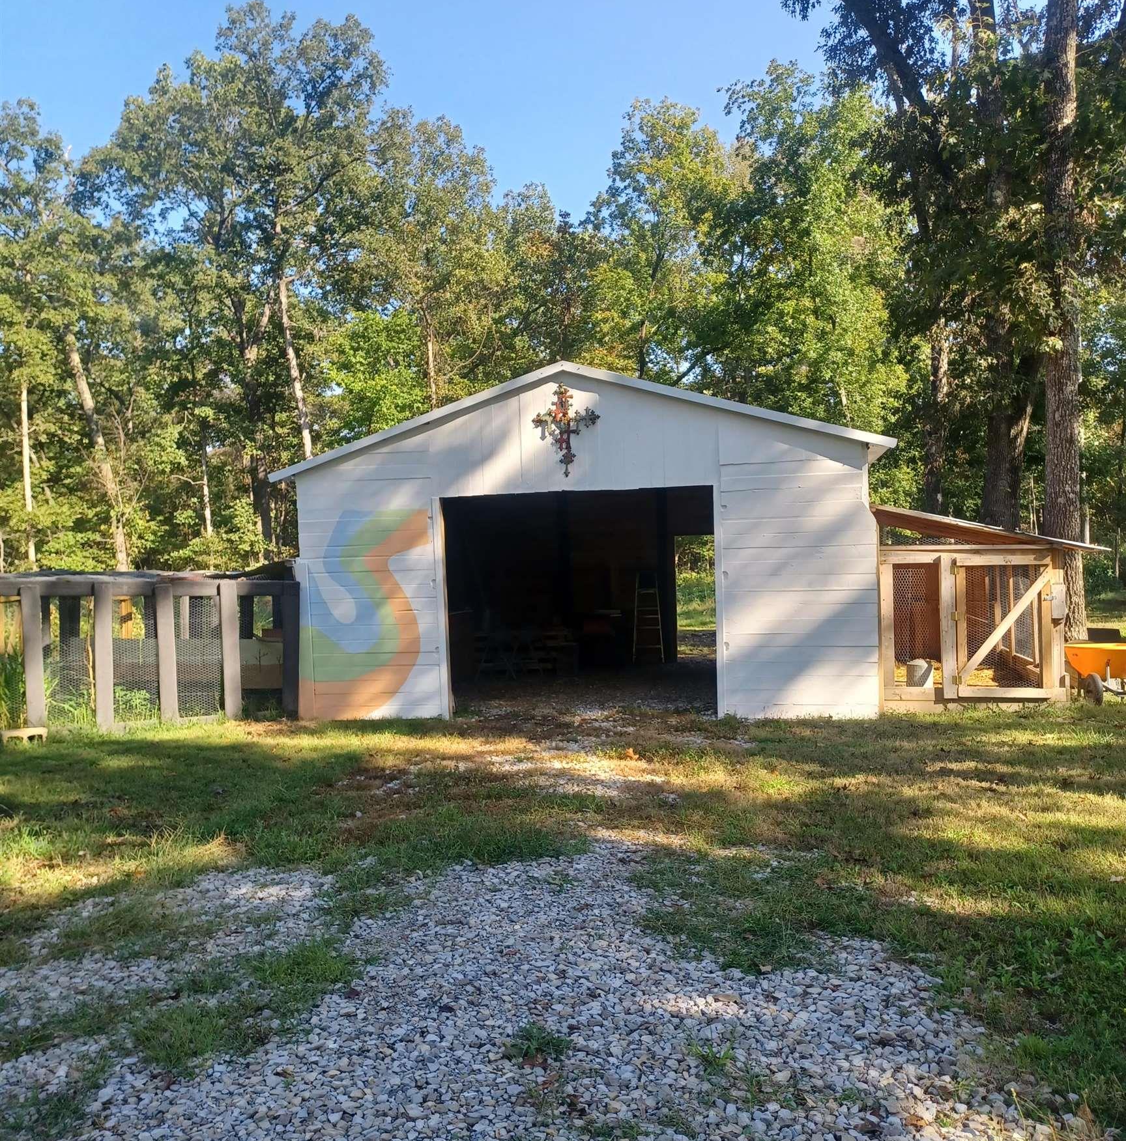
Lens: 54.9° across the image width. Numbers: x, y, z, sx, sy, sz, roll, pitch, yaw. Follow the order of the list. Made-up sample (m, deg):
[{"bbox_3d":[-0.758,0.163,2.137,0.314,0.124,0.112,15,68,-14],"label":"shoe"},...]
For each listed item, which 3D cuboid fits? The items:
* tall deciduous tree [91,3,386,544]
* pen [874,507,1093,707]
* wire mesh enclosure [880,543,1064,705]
[{"bbox_3d":[-9.051,-7.334,31.085,8.417,17.835,8.417,-1,1,10],"label":"tall deciduous tree"},{"bbox_3d":[4.359,0.335,11.964,2.090,2.010,3.200,-1,1,10],"label":"pen"},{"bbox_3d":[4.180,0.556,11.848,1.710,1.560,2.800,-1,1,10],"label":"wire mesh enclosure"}]

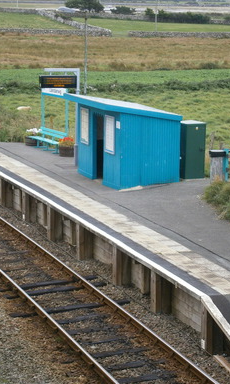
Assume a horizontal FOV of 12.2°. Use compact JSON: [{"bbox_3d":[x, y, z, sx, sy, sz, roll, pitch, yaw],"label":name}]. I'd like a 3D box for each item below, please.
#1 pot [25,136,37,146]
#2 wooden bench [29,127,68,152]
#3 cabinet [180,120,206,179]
[{"bbox_3d":[-2.786,-1.777,37.572,0.627,0.304,0.627,0,11,0],"label":"pot"},{"bbox_3d":[-2.235,-1.716,36.211,0.546,0.719,1.984,-6,13,-27],"label":"wooden bench"},{"bbox_3d":[2.147,-1.226,31.157,0.627,1.575,0.779,-5,12,-24],"label":"cabinet"}]

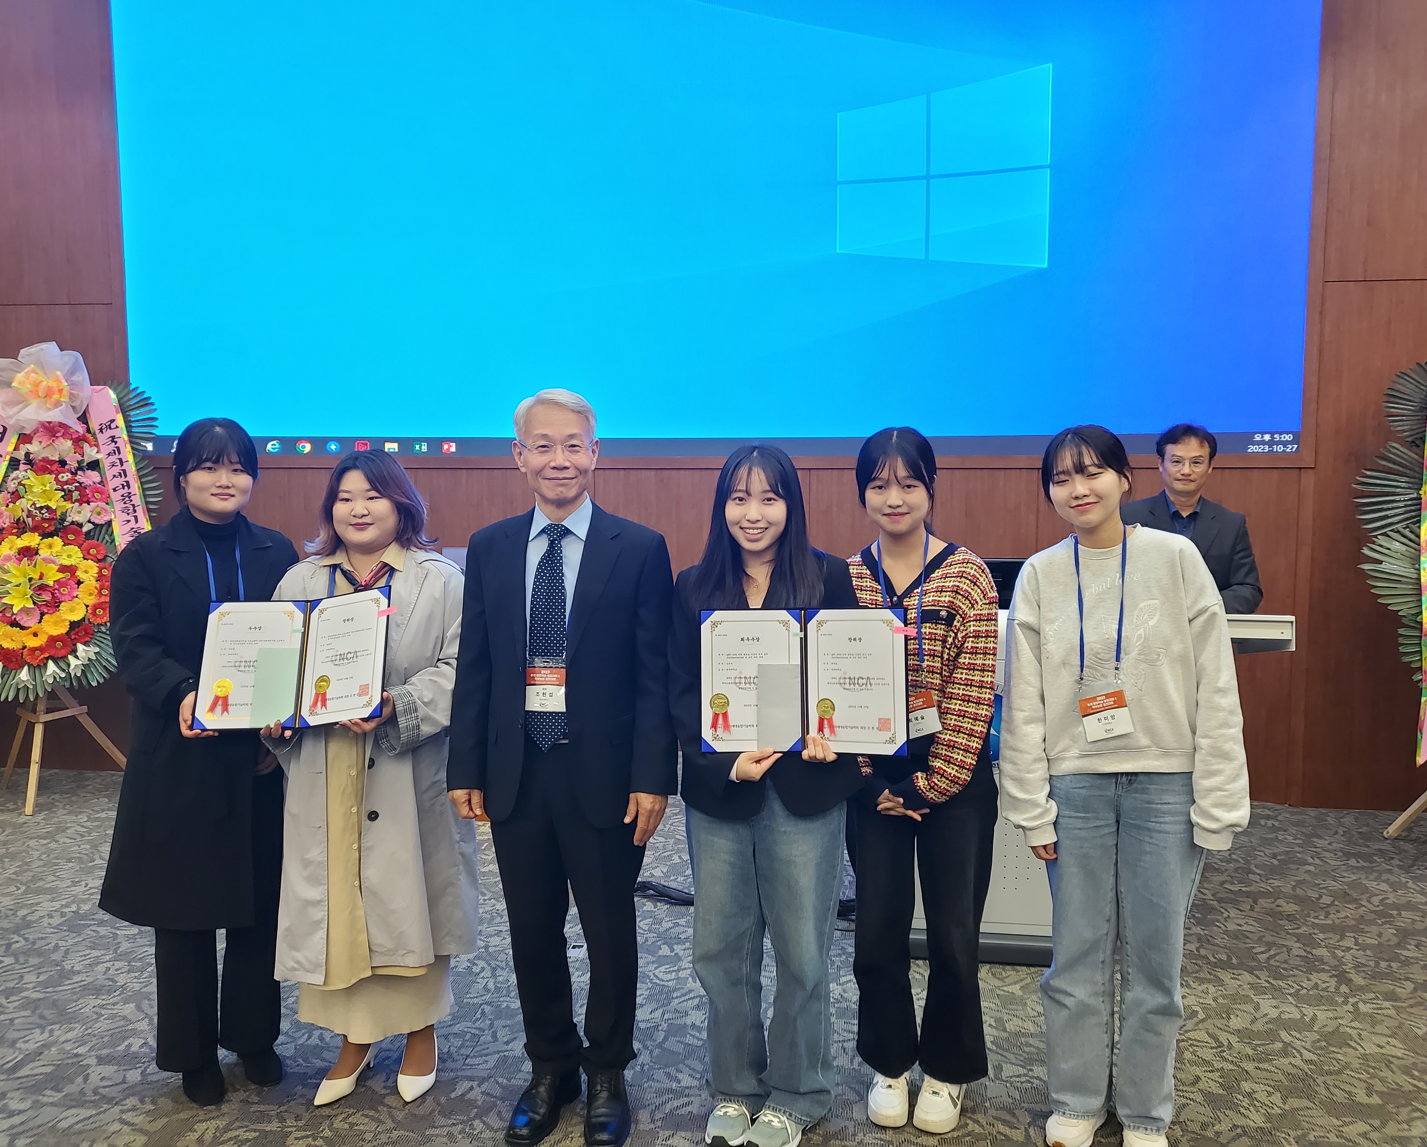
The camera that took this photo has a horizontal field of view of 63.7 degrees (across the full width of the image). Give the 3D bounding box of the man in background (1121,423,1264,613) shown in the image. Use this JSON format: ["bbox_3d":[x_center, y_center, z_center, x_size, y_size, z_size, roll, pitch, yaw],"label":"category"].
[{"bbox_3d":[1.680,0.325,4.108,0.520,1.710,0.400,1,5,13],"label":"man in background"}]

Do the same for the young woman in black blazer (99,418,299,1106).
[{"bbox_3d":[-1.265,0.457,2.865,0.490,1.680,0.430,-2,6,-23],"label":"young woman in black blazer"}]

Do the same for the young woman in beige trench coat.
[{"bbox_3d":[-0.822,0.503,2.808,0.500,1.600,0.430,0,5,3],"label":"young woman in beige trench coat"}]

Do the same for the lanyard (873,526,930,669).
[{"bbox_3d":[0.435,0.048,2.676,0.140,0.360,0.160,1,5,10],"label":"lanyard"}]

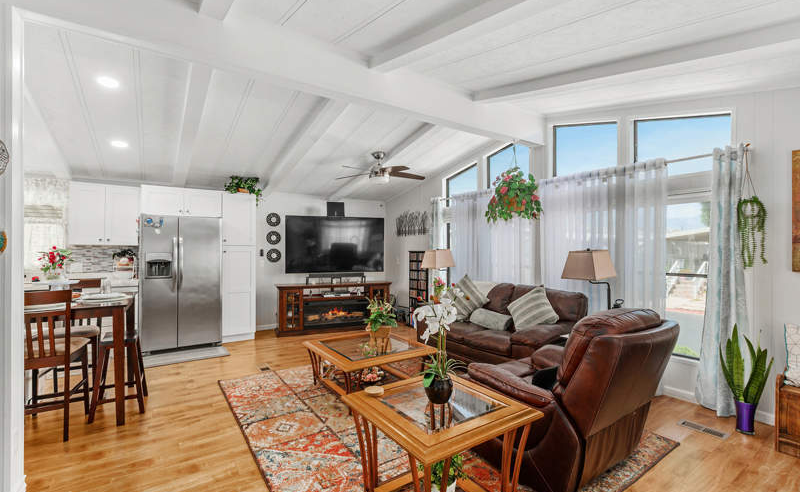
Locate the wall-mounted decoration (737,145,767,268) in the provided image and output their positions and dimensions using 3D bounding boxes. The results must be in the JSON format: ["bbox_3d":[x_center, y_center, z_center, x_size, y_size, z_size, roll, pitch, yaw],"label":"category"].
[{"bbox_3d":[2.700,-0.299,2.733,0.140,0.940,0.170,0,0,-34],"label":"wall-mounted decoration"}]

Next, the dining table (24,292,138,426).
[{"bbox_3d":[-2.748,0.910,2.817,1.050,0.910,1.040,0,0,-34],"label":"dining table"}]

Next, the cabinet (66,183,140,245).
[{"bbox_3d":[-3.820,-0.394,4.653,0.705,0.785,0.330,0,0,-34],"label":"cabinet"}]

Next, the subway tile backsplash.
[{"bbox_3d":[-3.929,0.180,4.757,0.770,0.360,0.020,0,0,-34],"label":"subway tile backsplash"}]

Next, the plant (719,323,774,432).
[{"bbox_3d":[2.589,0.985,2.665,0.330,0.810,0.360,0,0,-34],"label":"plant"}]

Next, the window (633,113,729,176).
[{"bbox_3d":[2.526,-0.936,3.229,0.080,0.600,0.730,0,-1,-34],"label":"window"}]

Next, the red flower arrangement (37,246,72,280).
[{"bbox_3d":[-2.700,0.132,2.790,0.210,0.270,0.200,0,0,-44],"label":"red flower arrangement"}]

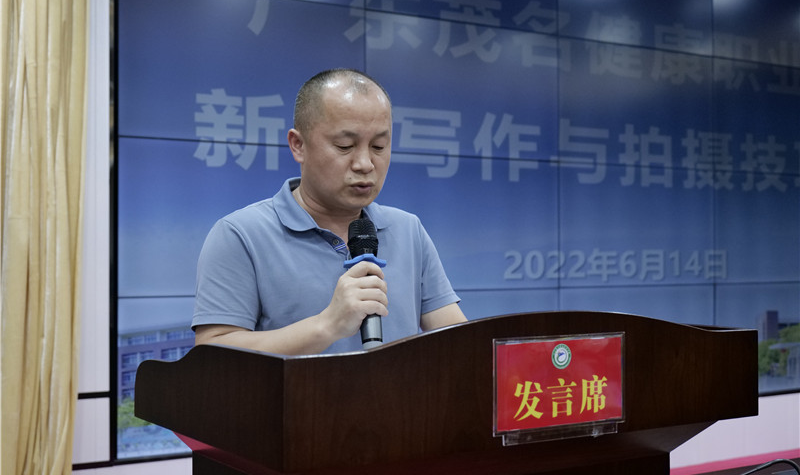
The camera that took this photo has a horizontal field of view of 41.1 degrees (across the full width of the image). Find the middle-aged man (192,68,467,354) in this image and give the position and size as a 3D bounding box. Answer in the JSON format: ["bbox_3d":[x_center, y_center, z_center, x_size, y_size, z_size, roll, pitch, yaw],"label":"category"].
[{"bbox_3d":[-0.115,0.530,1.940,0.540,1.670,0.420,0,-1,-30],"label":"middle-aged man"}]

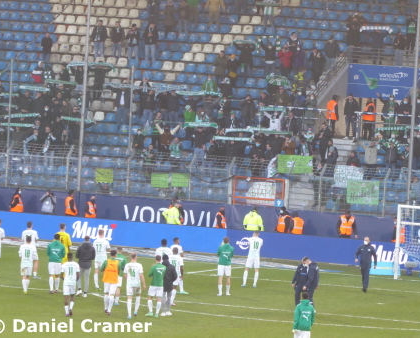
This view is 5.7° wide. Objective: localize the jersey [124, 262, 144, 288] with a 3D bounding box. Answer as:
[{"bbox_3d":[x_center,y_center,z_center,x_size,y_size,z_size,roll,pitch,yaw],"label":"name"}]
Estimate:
[{"bbox_3d":[-2.234,3.095,122.300,0.540,0.730,0.300,3,3,7],"label":"jersey"}]

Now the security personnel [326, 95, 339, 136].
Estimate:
[{"bbox_3d":[4.730,-2.083,161.699,0.400,1.700,0.520,0,4,-45],"label":"security personnel"}]

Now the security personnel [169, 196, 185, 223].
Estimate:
[{"bbox_3d":[-1.305,1.965,153.951,0.450,1.770,0.550,4,3,25],"label":"security personnel"}]

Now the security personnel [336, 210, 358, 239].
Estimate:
[{"bbox_3d":[4.965,2.386,151.787,0.680,1.800,0.380,3,3,6],"label":"security personnel"}]

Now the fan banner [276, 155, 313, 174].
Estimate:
[{"bbox_3d":[3.200,-0.160,156.000,1.330,0.670,0.060,4,3,11],"label":"fan banner"}]

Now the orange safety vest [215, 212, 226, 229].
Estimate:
[{"bbox_3d":[0.379,1.936,153.757,0.340,0.670,0.480,5,4,41],"label":"orange safety vest"}]

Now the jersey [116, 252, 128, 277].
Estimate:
[{"bbox_3d":[-2.725,2.908,127.252,0.480,0.720,0.350,3,3,-3],"label":"jersey"}]

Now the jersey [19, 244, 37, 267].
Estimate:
[{"bbox_3d":[-5.621,2.674,129.000,0.520,0.720,0.300,3,3,3],"label":"jersey"}]

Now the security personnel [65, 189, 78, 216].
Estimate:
[{"bbox_3d":[-5.162,1.680,154.743,0.380,1.800,0.540,2,3,-22],"label":"security personnel"}]

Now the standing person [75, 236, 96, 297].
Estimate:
[{"bbox_3d":[-3.864,2.978,128.480,0.600,1.830,0.450,3,3,2],"label":"standing person"}]

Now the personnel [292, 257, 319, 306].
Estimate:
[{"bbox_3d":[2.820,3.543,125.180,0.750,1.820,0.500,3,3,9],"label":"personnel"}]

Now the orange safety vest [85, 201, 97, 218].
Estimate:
[{"bbox_3d":[-4.427,1.556,155.866,0.500,0.670,0.340,1,3,-33],"label":"orange safety vest"}]

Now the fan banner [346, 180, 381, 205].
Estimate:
[{"bbox_3d":[5.701,0.880,155.538,1.240,0.880,0.050,4,3,19],"label":"fan banner"}]

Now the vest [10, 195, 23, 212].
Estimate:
[{"bbox_3d":[-7.161,1.268,155.050,0.340,0.700,0.500,4,3,20],"label":"vest"}]

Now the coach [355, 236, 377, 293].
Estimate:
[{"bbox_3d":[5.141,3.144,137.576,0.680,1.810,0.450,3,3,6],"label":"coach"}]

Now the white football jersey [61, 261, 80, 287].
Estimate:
[{"bbox_3d":[-4.027,3.015,121.080,0.550,0.740,0.320,3,3,0],"label":"white football jersey"}]

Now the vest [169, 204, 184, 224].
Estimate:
[{"bbox_3d":[-1.382,1.713,154.300,0.420,0.720,0.520,4,3,25],"label":"vest"}]

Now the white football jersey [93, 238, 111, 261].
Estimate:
[{"bbox_3d":[-3.435,2.558,132.100,0.520,0.720,0.300,4,3,17],"label":"white football jersey"}]

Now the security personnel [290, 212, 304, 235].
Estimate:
[{"bbox_3d":[3.088,2.410,152.575,0.550,1.700,0.400,1,3,-30],"label":"security personnel"}]

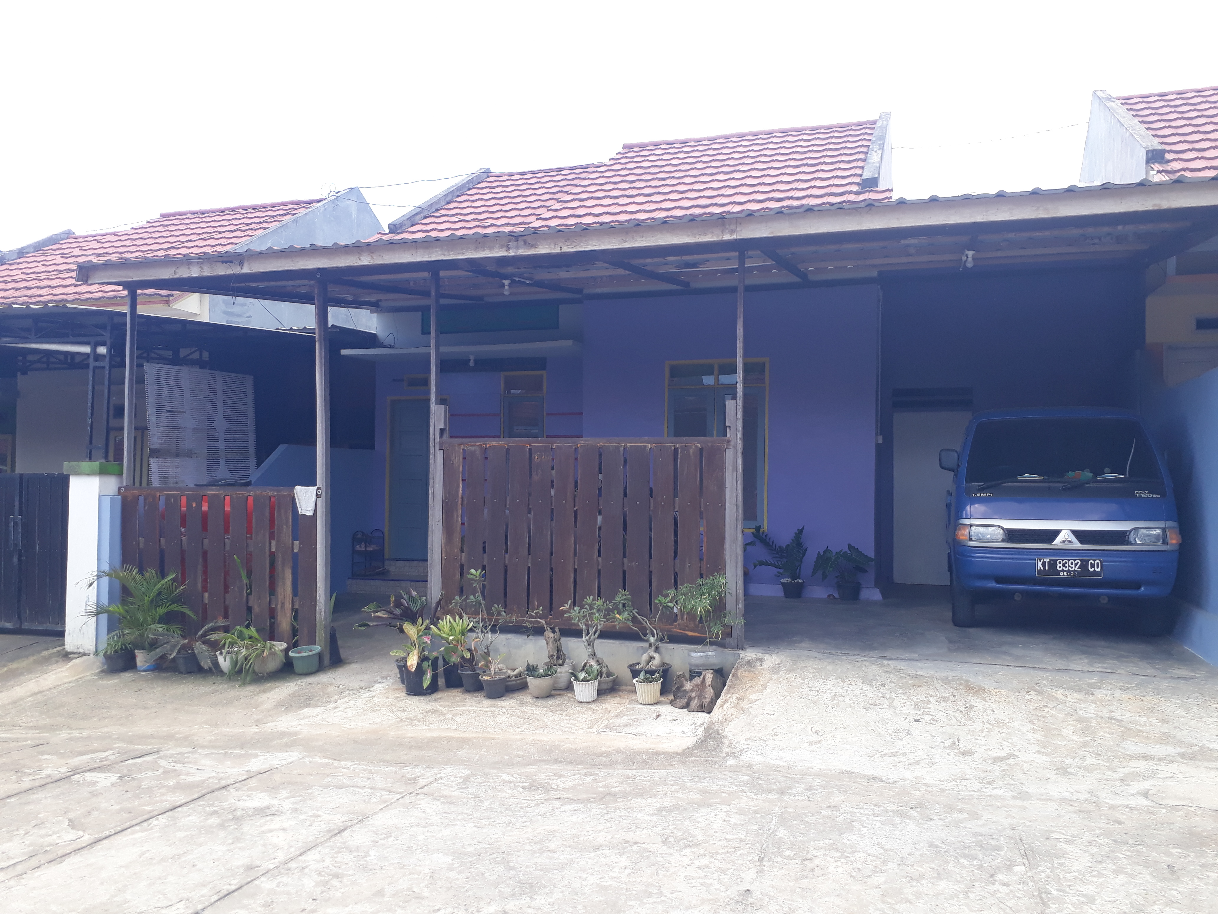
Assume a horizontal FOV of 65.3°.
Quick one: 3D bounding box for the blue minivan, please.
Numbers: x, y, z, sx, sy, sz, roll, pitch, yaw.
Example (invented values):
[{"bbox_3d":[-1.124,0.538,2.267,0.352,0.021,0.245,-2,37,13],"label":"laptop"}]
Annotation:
[{"bbox_3d":[3.858,0.511,8.575,1.620,1.779,3.620,0,-1,18],"label":"blue minivan"}]

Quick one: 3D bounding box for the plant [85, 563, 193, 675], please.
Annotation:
[{"bbox_3d":[-3.671,1.260,7.443,0.820,0.813,0.740,0,-1,18],"label":"plant"}]

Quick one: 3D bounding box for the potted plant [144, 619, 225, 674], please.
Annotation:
[{"bbox_3d":[-3.382,1.492,7.578,0.633,0.381,0.528,0,-1,18],"label":"potted plant"}]

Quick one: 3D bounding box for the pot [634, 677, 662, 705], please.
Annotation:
[{"bbox_3d":[0.280,1.682,6.834,0.190,0.173,0.190,0,-1,0],"label":"pot"}]

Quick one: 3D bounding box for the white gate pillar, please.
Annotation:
[{"bbox_3d":[-4.449,0.861,8.278,0.400,1.636,0.350,0,-1,18],"label":"white gate pillar"}]

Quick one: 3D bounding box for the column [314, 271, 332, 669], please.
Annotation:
[{"bbox_3d":[-2.433,0.115,8.090,0.080,3.306,0.095,-1,-2,17],"label":"column"}]

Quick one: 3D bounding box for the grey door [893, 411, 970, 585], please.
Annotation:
[{"bbox_3d":[3.672,0.467,10.784,0.837,1.960,0.050,0,-1,18],"label":"grey door"}]

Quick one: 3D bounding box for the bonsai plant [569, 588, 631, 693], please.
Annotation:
[{"bbox_3d":[-0.064,1.285,6.696,0.456,0.699,0.380,0,-1,18],"label":"bonsai plant"}]

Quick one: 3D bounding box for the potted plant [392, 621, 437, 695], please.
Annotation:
[{"bbox_3d":[-1.402,1.452,6.883,0.327,0.525,0.316,1,-1,0],"label":"potted plant"}]

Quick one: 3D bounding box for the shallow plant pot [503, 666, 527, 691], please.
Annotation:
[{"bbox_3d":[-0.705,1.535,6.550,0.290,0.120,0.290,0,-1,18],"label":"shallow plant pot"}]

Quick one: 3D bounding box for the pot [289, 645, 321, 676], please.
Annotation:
[{"bbox_3d":[-2.357,1.573,7.367,0.236,0.190,0.236,1,-1,0],"label":"pot"}]

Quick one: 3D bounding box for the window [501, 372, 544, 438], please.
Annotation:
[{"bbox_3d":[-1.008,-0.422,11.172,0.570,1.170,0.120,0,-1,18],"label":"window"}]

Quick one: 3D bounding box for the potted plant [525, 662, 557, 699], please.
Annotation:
[{"bbox_3d":[-0.467,1.511,6.481,0.205,0.230,0.205,1,-1,0],"label":"potted plant"}]

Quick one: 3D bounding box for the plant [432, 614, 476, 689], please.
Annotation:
[{"bbox_3d":[-1.141,1.430,6.993,0.311,0.542,0.311,1,-1,0],"label":"plant"}]

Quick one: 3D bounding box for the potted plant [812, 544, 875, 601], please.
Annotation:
[{"bbox_3d":[2.380,1.169,9.652,0.600,0.569,0.500,0,-2,17],"label":"potted plant"}]

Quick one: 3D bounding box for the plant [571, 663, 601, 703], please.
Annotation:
[{"bbox_3d":[-0.152,1.501,6.344,0.190,0.250,0.190,1,-1,0],"label":"plant"}]

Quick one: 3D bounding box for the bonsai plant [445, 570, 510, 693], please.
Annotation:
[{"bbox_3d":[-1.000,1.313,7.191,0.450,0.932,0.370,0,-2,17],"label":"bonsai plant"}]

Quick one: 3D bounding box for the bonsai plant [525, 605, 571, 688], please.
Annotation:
[{"bbox_3d":[-0.453,1.448,7.205,0.350,0.621,0.250,0,-2,17],"label":"bonsai plant"}]

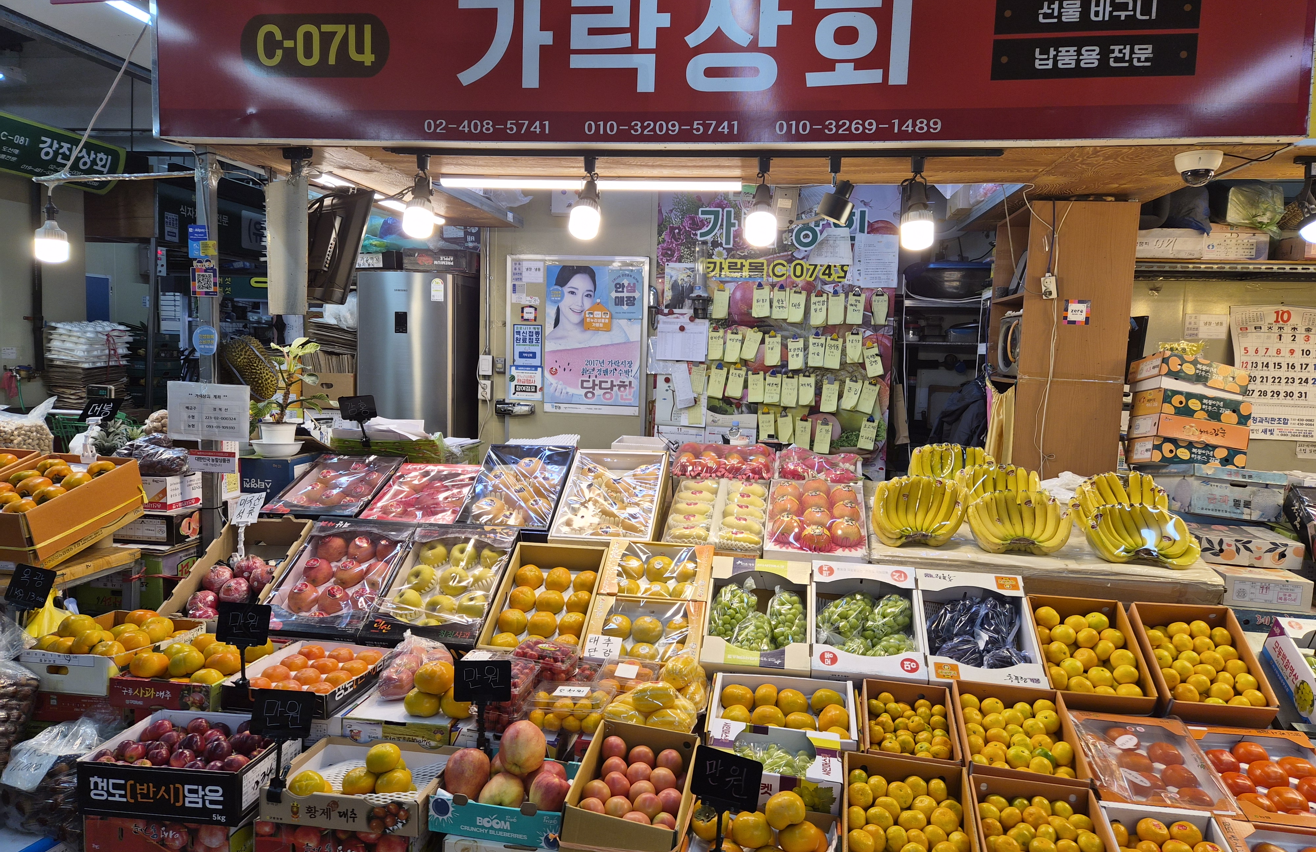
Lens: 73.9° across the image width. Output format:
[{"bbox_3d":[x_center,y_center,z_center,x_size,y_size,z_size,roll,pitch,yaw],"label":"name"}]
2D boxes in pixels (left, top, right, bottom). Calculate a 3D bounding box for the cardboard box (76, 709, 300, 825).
[{"bbox_3d":[-1.107,0.813,2.105,0.380,0.123,0.289,2,5,6],"label":"cardboard box"}]

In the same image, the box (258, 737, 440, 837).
[{"bbox_3d":[-0.656,0.810,1.991,0.352,0.072,0.285,2,3,8],"label":"box"}]

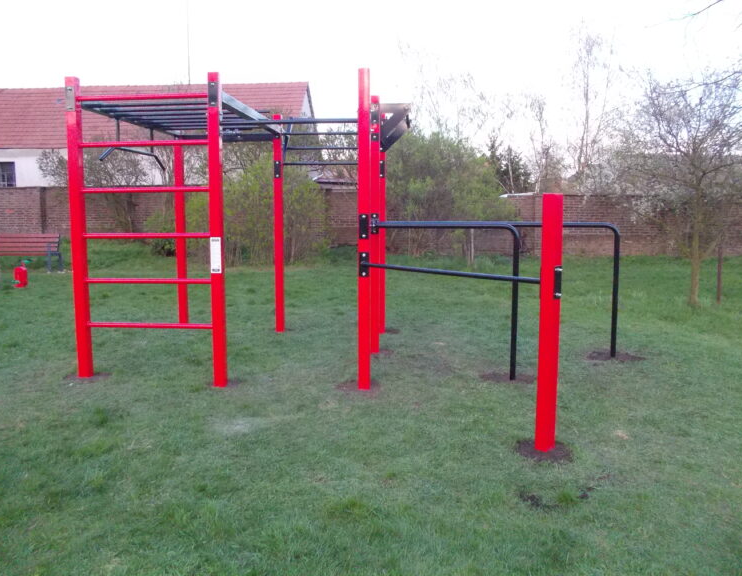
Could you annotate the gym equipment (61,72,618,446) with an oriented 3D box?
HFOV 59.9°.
[{"bbox_3d":[-0.117,-0.563,6.285,5.337,2.778,4.295,1,6,5],"label":"gym equipment"}]

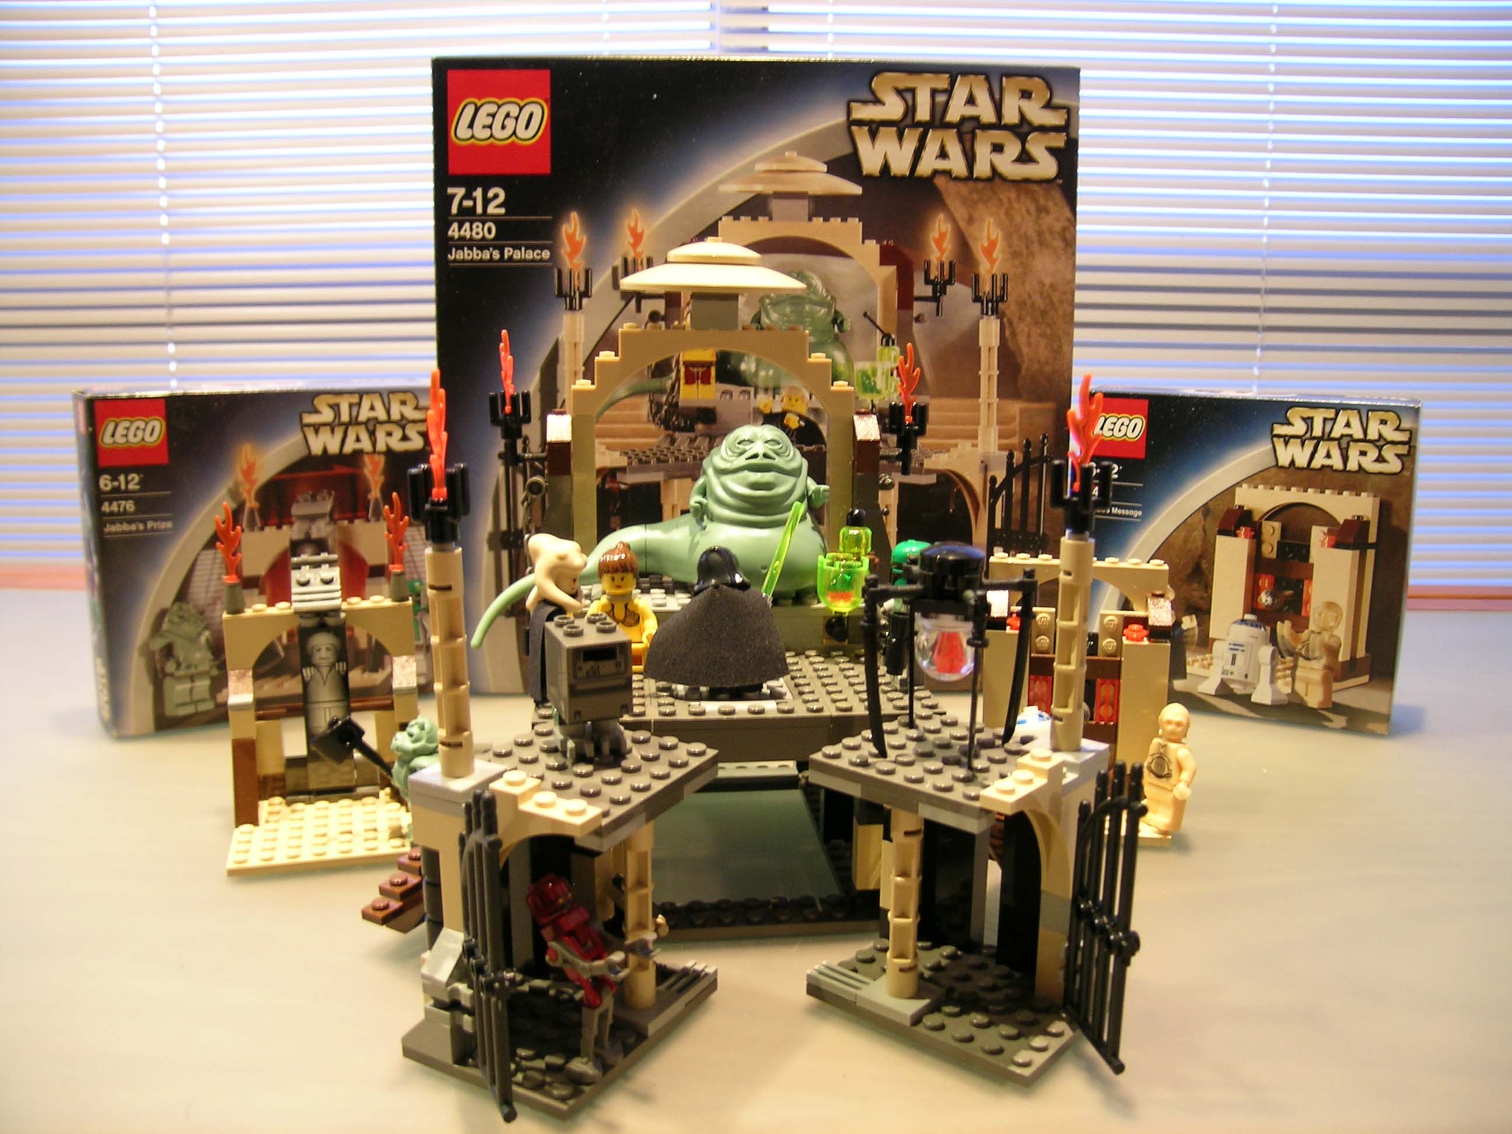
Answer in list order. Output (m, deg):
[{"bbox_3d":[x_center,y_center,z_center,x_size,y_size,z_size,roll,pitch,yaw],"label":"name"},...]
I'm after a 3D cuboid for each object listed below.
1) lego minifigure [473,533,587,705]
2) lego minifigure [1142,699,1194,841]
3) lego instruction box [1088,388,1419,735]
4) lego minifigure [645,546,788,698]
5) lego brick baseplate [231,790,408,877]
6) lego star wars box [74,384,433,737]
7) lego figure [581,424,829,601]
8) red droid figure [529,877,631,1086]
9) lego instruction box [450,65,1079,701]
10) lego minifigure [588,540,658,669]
[{"bbox_3d":[-0.055,0.015,0.344,0.018,0.045,0.025,2,11,6],"label":"lego minifigure"},{"bbox_3d":[0.136,0.066,0.405,0.012,0.042,0.022,-7,13,-34],"label":"lego minifigure"},{"bbox_3d":[0.223,-0.006,0.568,0.141,0.142,0.042,6,12,26],"label":"lego instruction box"},{"bbox_3d":[-0.011,0.016,0.342,0.039,0.043,0.019,1,11,1],"label":"lego minifigure"},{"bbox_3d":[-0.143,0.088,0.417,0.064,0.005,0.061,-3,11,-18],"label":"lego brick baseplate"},{"bbox_3d":[-0.222,-0.007,0.556,0.141,0.142,0.042,-7,13,-34],"label":"lego star wars box"},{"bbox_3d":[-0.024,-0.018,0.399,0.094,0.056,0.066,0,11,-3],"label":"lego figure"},{"bbox_3d":[-0.035,0.095,0.280,0.025,0.042,0.018,6,12,28],"label":"red droid figure"},{"bbox_3d":[-0.001,-0.084,0.586,0.283,0.284,0.058,0,11,-1],"label":"lego instruction box"},{"bbox_3d":[-0.039,0.013,0.364,0.022,0.041,0.013,0,11,-6],"label":"lego minifigure"}]

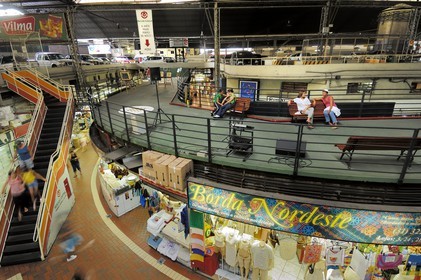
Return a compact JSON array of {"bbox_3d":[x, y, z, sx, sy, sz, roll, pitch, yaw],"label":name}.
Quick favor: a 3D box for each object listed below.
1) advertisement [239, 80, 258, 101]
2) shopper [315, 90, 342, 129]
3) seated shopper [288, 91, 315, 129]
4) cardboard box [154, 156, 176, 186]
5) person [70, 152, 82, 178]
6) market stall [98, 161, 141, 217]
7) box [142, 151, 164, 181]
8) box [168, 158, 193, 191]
[{"bbox_3d":[2.109,-2.634,11.524,0.980,1.159,0.080,7,22,21],"label":"advertisement"},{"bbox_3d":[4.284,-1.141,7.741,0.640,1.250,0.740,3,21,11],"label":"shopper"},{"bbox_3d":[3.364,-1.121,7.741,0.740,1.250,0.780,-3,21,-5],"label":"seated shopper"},{"bbox_3d":[-1.156,0.785,5.529,0.350,0.605,0.516,6,22,18],"label":"cardboard box"},{"bbox_3d":[-6.636,1.076,10.564,0.500,1.660,0.400,-5,21,-11],"label":"person"},{"bbox_3d":[-3.882,1.869,8.940,1.020,1.200,2.500,-17,25,-35],"label":"market stall"},{"bbox_3d":[-1.573,0.664,5.877,0.516,0.605,0.350,8,22,23],"label":"box"},{"bbox_3d":[-0.752,0.849,5.336,0.350,0.605,0.516,8,22,22],"label":"box"}]

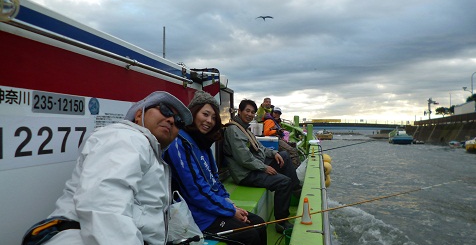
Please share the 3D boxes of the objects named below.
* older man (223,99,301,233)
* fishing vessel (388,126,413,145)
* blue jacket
[{"bbox_3d":[0.225,0.395,3.280,0.760,1.280,0.570,0,-1,16],"label":"older man"},{"bbox_3d":[15.600,1.130,32.000,2.100,1.650,5.500,0,-1,22],"label":"fishing vessel"},{"bbox_3d":[-0.225,0.325,1.850,0.450,0.570,0.480,0,-1,21],"label":"blue jacket"}]

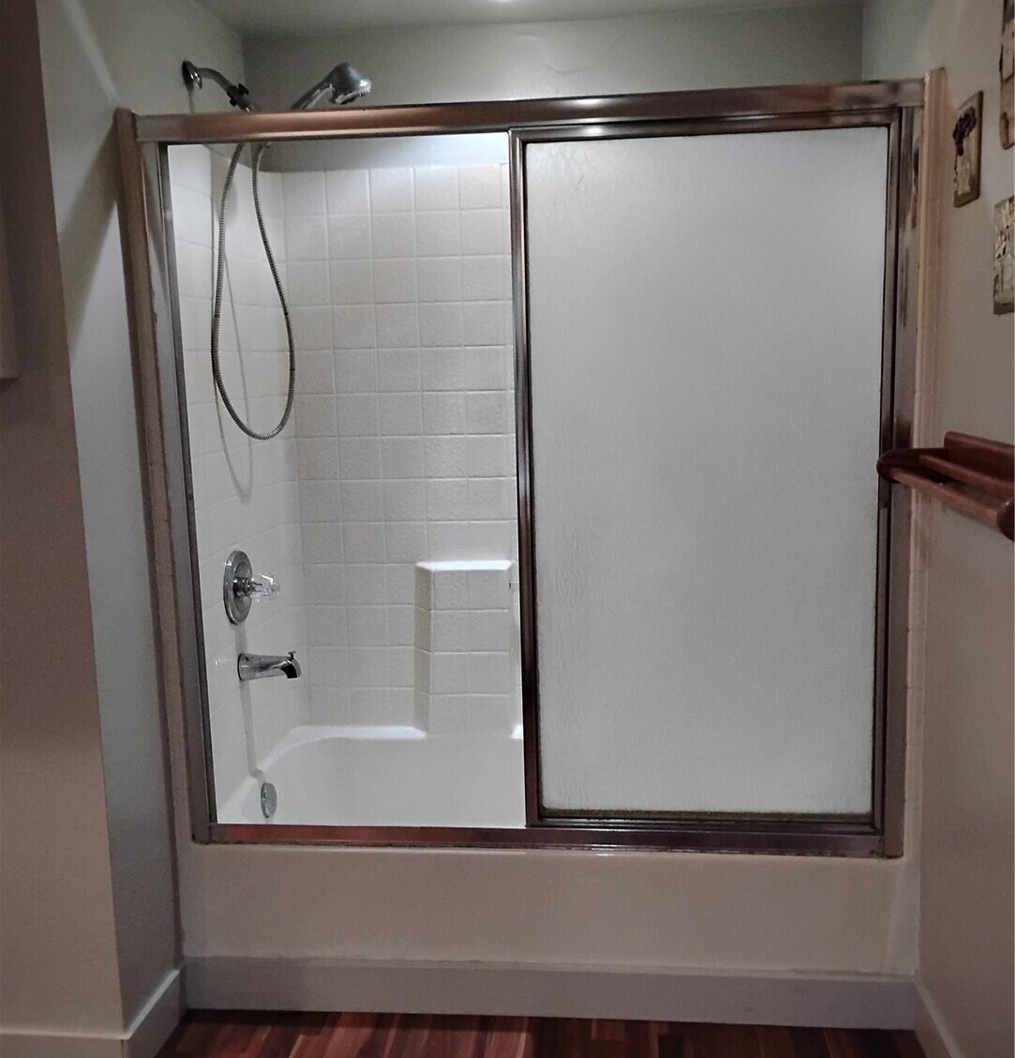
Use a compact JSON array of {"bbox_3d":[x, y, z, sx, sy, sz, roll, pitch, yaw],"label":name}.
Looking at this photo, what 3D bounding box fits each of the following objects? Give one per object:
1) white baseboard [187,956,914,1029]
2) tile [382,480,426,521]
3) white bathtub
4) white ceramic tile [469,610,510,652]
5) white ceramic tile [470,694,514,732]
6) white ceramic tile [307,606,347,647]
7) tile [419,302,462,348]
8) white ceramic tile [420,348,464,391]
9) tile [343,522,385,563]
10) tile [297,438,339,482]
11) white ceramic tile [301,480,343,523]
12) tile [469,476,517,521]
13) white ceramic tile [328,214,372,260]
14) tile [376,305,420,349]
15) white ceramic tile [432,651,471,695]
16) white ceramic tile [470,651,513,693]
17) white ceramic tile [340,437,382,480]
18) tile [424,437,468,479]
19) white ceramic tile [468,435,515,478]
[{"bbox_3d":[0.066,0.960,2.256,1.501,0.101,0.022,-1,8,6],"label":"white baseboard"},{"bbox_3d":[-0.265,-0.073,2.829,0.109,0.109,0.010,-1,8,6],"label":"tile"},{"bbox_3d":[0.096,0.773,2.614,1.518,0.390,0.740,-1,9,5],"label":"white bathtub"},{"bbox_3d":[-0.047,0.266,2.782,0.101,0.109,0.010,-1,8,6],"label":"white ceramic tile"},{"bbox_3d":[-0.041,0.480,2.813,0.101,0.098,0.010,-1,8,6],"label":"white ceramic tile"},{"bbox_3d":[-0.480,0.260,2.906,0.109,0.109,0.010,-1,9,5],"label":"white ceramic tile"},{"bbox_3d":[-0.169,-0.517,2.764,0.109,0.109,0.010,-1,8,5],"label":"tile"},{"bbox_3d":[-0.165,-0.406,2.778,0.109,0.109,0.010,-1,9,5],"label":"white ceramic tile"},{"bbox_3d":[-0.376,0.038,2.877,0.109,0.109,0.010,-1,9,5],"label":"tile"},{"bbox_3d":[-0.492,-0.182,2.853,0.109,0.109,0.010,-1,9,5],"label":"tile"},{"bbox_3d":[-0.490,-0.071,2.870,0.109,0.109,0.010,-1,9,5],"label":"white ceramic tile"},{"bbox_3d":[-0.042,-0.077,2.843,0.111,0.111,0.010,-1,9,5],"label":"tile"},{"bbox_3d":[-0.397,-0.734,2.753,0.109,0.109,0.010,-1,8,5],"label":"white ceramic tile"},{"bbox_3d":[-0.279,-0.514,2.770,0.109,0.109,0.010,-1,9,5],"label":"tile"},{"bbox_3d":[-0.145,0.377,2.823,0.095,0.109,0.010,-1,8,5],"label":"white ceramic tile"},{"bbox_3d":[-0.042,0.376,2.809,0.109,0.109,0.010,-1,9,5],"label":"white ceramic tile"},{"bbox_3d":[-0.381,-0.182,2.831,0.109,0.109,0.010,-1,8,5],"label":"white ceramic tile"},{"bbox_3d":[-0.158,-0.184,2.802,0.109,0.109,0.010,-1,8,6],"label":"tile"},{"bbox_3d":[-0.048,-0.187,2.802,0.109,0.109,0.010,-1,9,5],"label":"white ceramic tile"}]

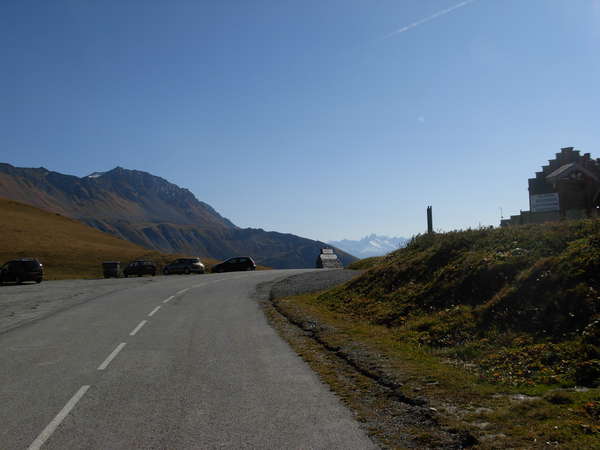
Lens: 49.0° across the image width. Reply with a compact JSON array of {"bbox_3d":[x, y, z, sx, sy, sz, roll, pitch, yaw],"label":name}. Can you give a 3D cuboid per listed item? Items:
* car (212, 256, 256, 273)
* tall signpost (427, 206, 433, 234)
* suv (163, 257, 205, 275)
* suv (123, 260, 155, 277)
[{"bbox_3d":[-6.411,3.912,65.000,4.200,1.450,1.730,-1,-3,0],"label":"car"},{"bbox_3d":[7.491,-0.243,38.000,0.270,1.660,0.200,-1,-3,11],"label":"tall signpost"},{"bbox_3d":[-11.049,3.902,62.500,4.200,1.500,1.750,-3,-3,36],"label":"suv"},{"bbox_3d":[-14.601,3.991,60.000,1.680,1.450,3.900,1,-4,-42],"label":"suv"}]

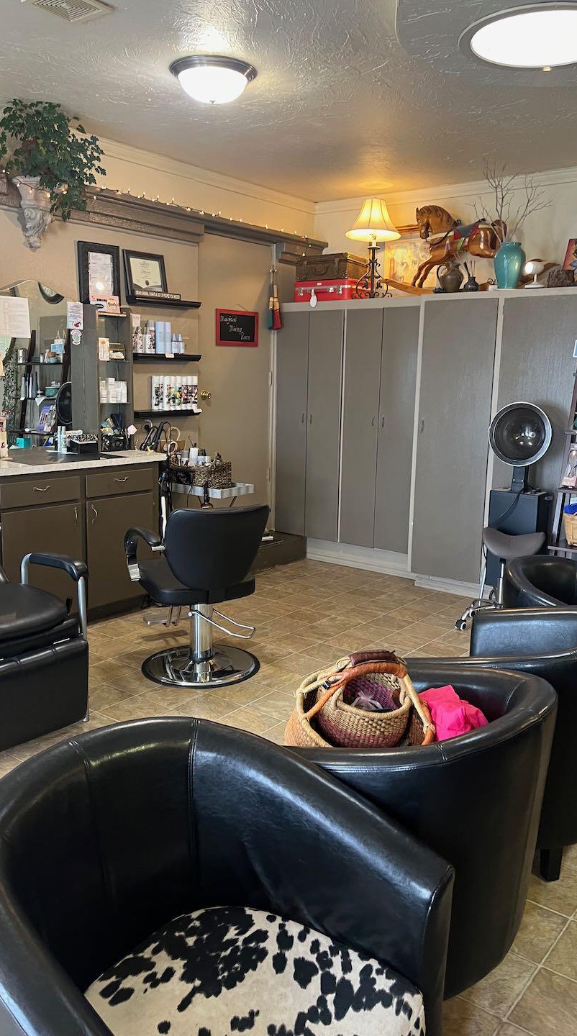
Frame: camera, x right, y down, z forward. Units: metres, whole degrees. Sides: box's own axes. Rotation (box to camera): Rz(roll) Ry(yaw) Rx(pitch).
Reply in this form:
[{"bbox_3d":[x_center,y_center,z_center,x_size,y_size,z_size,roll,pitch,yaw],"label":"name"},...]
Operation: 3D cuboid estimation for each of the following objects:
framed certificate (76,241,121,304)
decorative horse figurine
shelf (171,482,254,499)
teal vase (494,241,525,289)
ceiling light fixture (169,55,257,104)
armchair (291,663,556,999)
[{"bbox_3d":[-1.145,-1.478,4.733,0.030,0.353,0.309,9,14,38],"label":"framed certificate"},{"bbox_3d":[1.162,-1.884,5.358,0.620,0.545,0.200,9,13,37],"label":"decorative horse figurine"},{"bbox_3d":[-0.505,-0.192,5.074,0.441,0.066,0.294,9,14,38],"label":"shelf"},{"bbox_3d":[1.415,-1.605,4.979,0.205,0.315,0.205,9,13,37],"label":"teal vase"},{"bbox_3d":[-0.336,-1.919,3.450,0.393,0.154,0.393,1,11,0],"label":"ceiling light fixture"},{"bbox_3d":[0.253,0.745,1.977,0.734,0.744,0.742,-9,15,-43],"label":"armchair"}]

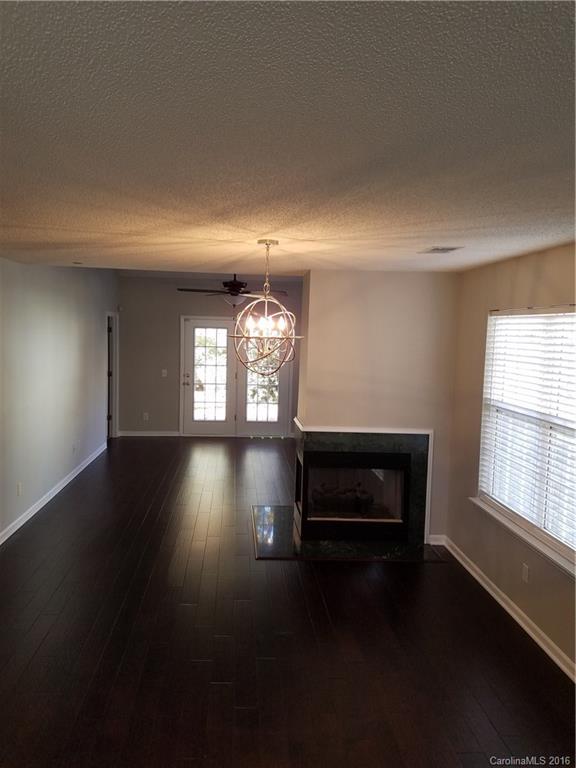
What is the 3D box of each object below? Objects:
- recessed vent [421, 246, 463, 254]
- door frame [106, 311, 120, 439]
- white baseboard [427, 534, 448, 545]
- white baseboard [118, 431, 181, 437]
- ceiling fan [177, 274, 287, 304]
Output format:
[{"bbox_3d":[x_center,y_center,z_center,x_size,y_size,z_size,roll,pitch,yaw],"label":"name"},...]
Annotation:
[{"bbox_3d":[0.992,-0.865,3.746,0.210,0.025,0.330,1,6,-5],"label":"recessed vent"},{"bbox_3d":[-2.893,-0.088,9.375,0.140,2.110,0.940,1,6,-5],"label":"door frame"},{"bbox_3d":[1.349,1.424,5.208,0.172,0.087,0.018,0,6,-5],"label":"white baseboard"},{"bbox_3d":[-2.396,0.870,10.036,1.020,0.100,0.020,1,6,-5],"label":"white baseboard"},{"bbox_3d":[-0.679,-1.250,7.382,1.470,0.500,1.470,1,6,-5],"label":"ceiling fan"}]

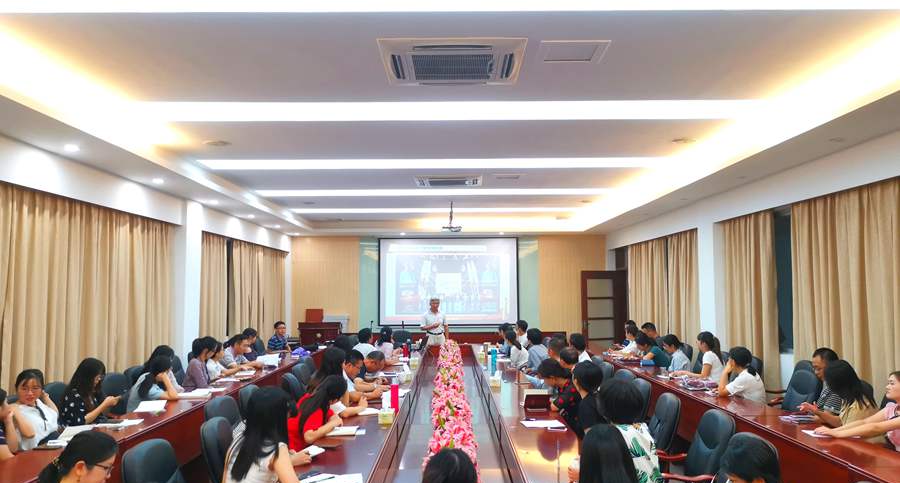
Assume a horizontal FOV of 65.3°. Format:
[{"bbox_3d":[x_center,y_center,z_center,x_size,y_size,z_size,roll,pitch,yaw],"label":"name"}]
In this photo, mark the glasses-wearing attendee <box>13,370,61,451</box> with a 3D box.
[{"bbox_3d":[-2.770,1.491,4.657,0.750,1.240,0.500,-1,-4,18],"label":"glasses-wearing attendee"}]

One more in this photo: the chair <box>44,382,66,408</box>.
[{"bbox_3d":[-2.900,1.652,5.518,0.620,1.040,0.600,0,-4,0],"label":"chair"}]

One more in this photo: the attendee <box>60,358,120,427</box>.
[{"bbox_3d":[-2.830,1.551,5.485,0.740,1.250,0.480,0,-4,0],"label":"attendee"}]

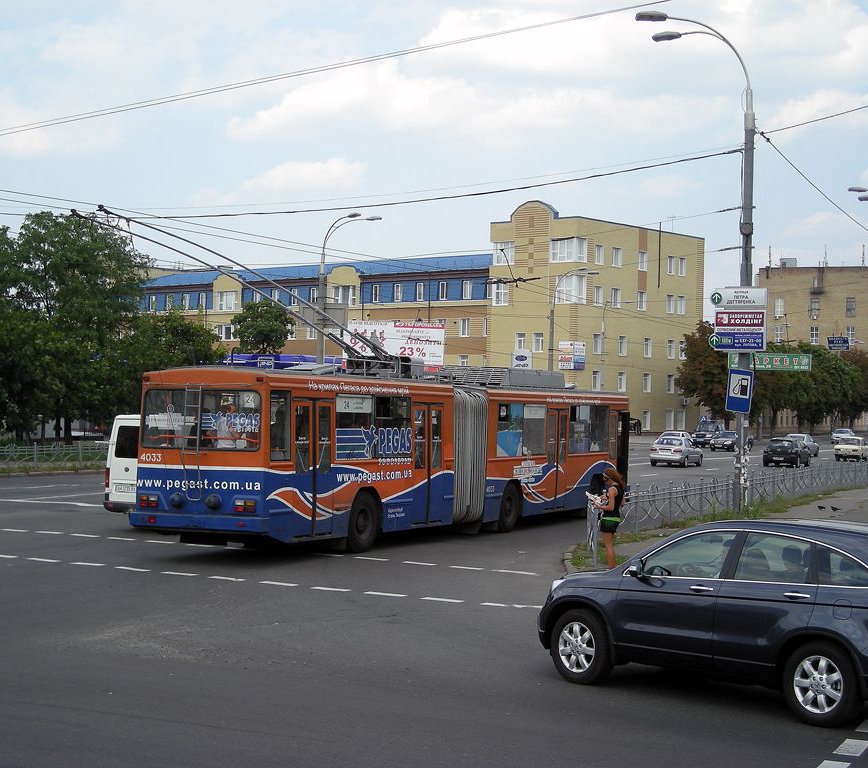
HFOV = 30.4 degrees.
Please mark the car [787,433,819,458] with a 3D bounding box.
[{"bbox_3d":[24.096,4.016,105.512,1.750,1.450,4.450,1,-1,24],"label":"car"}]

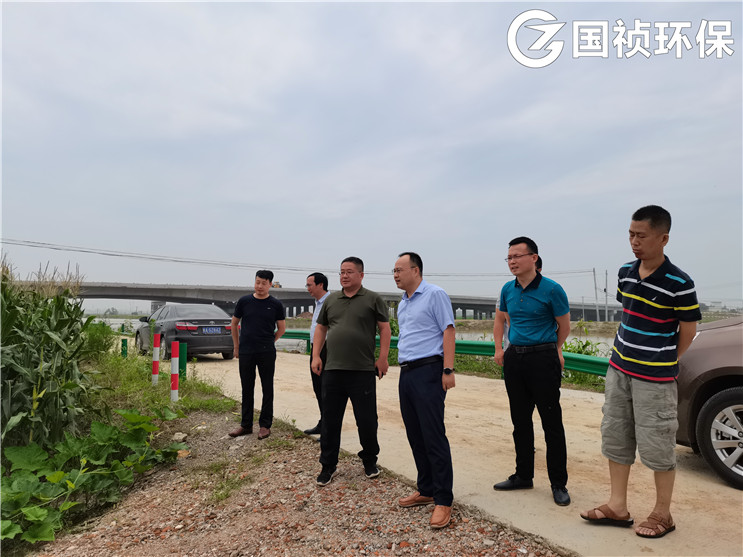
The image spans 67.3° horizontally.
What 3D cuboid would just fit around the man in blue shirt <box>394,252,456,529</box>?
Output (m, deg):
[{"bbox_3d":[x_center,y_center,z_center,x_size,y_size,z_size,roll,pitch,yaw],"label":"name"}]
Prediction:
[{"bbox_3d":[0.352,0.684,3.633,0.380,1.690,0.470,1,-4,-37],"label":"man in blue shirt"}]

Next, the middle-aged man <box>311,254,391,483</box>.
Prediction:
[{"bbox_3d":[-0.159,0.685,4.223,0.580,1.700,0.400,-2,-3,10],"label":"middle-aged man"}]

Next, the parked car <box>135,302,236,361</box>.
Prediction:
[{"bbox_3d":[-5.205,1.466,15.540,1.825,1.480,4.850,1,-4,-35],"label":"parked car"}]

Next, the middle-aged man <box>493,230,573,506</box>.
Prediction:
[{"bbox_3d":[1.050,0.584,3.641,0.500,1.700,0.380,-4,-4,41],"label":"middle-aged man"}]

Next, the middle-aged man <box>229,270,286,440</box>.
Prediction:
[{"bbox_3d":[-1.170,0.764,5.725,0.550,1.690,0.360,-2,-3,13],"label":"middle-aged man"}]

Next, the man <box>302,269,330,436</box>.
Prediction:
[{"bbox_3d":[-0.558,0.776,5.657,0.400,1.670,0.500,1,-4,-28],"label":"man"}]

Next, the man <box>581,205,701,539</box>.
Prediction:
[{"bbox_3d":[1.502,0.483,3.082,0.420,1.770,0.550,2,-4,-41],"label":"man"}]

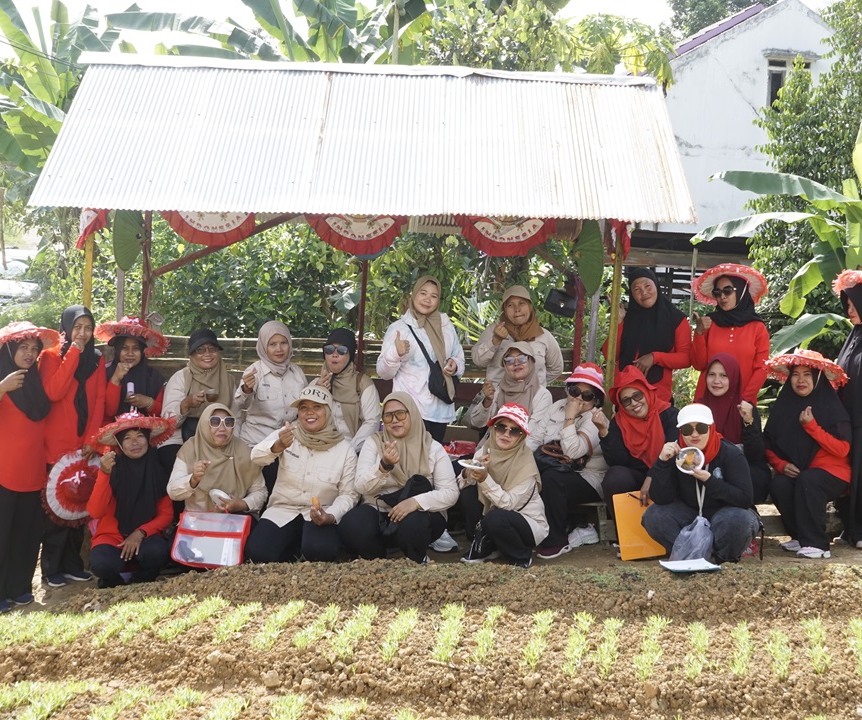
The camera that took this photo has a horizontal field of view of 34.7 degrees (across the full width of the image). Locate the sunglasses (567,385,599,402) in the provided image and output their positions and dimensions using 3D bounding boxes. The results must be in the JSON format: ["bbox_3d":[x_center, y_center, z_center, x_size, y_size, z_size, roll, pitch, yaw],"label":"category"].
[{"bbox_3d":[0.834,0.191,7.620,0.155,0.060,0.130,24,3,8],"label":"sunglasses"}]

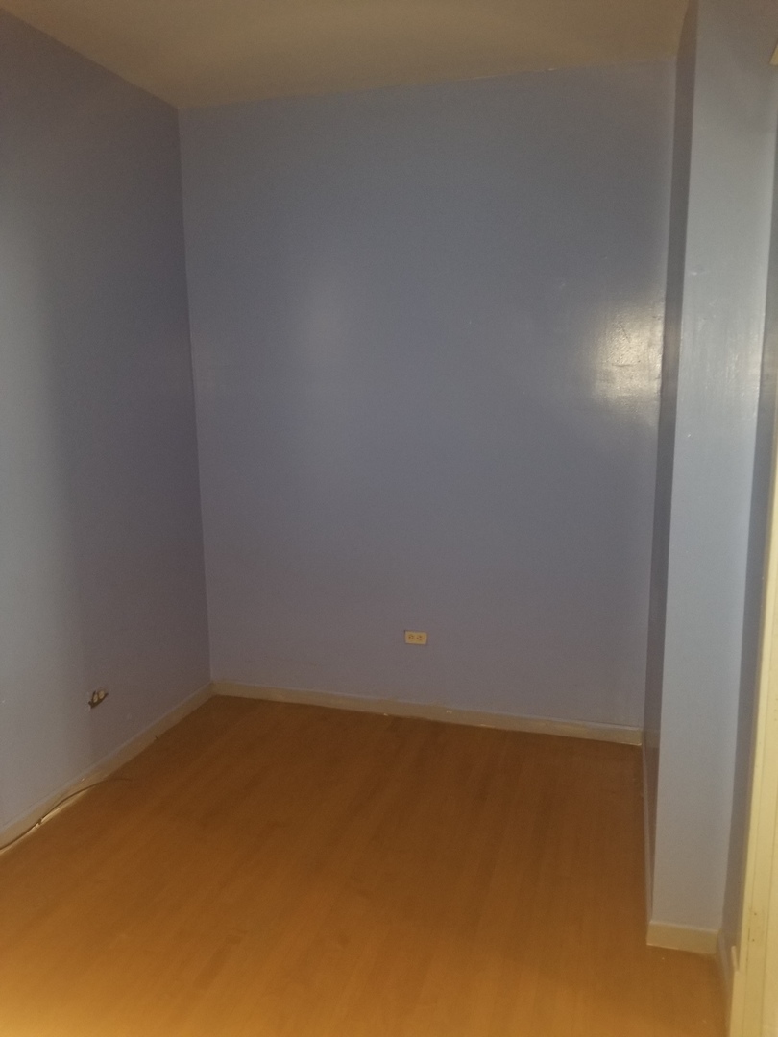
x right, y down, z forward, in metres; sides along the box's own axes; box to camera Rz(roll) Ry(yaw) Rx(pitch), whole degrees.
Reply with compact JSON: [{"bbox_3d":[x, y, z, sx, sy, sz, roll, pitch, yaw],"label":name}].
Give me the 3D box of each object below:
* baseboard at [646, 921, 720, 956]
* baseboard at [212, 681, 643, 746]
[{"bbox_3d":[0.937,1.332,2.481,0.213,0.088,0.016,2,11,17],"label":"baseboard"},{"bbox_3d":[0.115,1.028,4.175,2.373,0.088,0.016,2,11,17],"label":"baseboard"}]

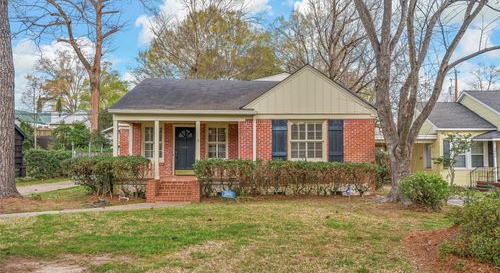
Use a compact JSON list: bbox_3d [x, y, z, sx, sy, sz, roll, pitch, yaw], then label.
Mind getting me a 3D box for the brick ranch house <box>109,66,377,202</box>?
[{"bbox_3d":[-0.250,-0.290,17.400,10.000,5.300,9.400,0,0,-1],"label":"brick ranch house"}]

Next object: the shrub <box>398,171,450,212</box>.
[{"bbox_3d":[5.750,1.820,11.950,1.600,1.240,1.500,0,0,-1],"label":"shrub"}]

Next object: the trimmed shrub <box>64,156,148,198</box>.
[{"bbox_3d":[-5.200,1.480,13.000,3.050,1.500,1.150,0,0,-1],"label":"trimmed shrub"}]

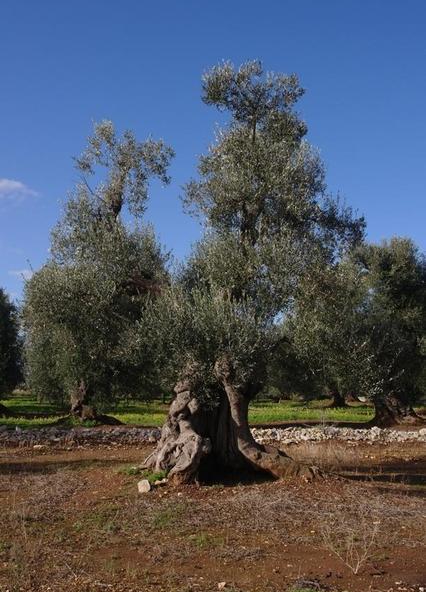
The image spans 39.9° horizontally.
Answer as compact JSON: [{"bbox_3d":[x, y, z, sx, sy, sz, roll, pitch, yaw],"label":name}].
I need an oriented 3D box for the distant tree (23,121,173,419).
[{"bbox_3d":[-4.010,-1.046,20.357,5.208,10.659,4.900,0,-8,0],"label":"distant tree"}]

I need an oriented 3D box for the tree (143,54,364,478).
[{"bbox_3d":[0.754,-0.711,10.913,3.936,7.876,3.800,0,-8,0],"label":"tree"}]

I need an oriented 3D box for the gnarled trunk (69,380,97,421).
[{"bbox_3d":[-4.385,3.508,19.701,0.941,1.324,0.900,0,-8,0],"label":"gnarled trunk"}]

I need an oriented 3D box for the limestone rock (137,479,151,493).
[{"bbox_3d":[-1.018,2.777,8.592,0.205,0.198,0.200,0,-8,0],"label":"limestone rock"}]

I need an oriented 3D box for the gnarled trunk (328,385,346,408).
[{"bbox_3d":[6.909,5.575,32.537,0.999,1.313,0.950,0,-8,0],"label":"gnarled trunk"}]

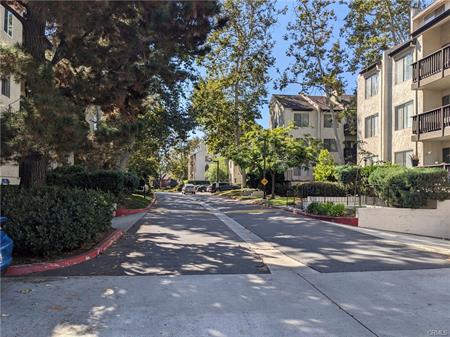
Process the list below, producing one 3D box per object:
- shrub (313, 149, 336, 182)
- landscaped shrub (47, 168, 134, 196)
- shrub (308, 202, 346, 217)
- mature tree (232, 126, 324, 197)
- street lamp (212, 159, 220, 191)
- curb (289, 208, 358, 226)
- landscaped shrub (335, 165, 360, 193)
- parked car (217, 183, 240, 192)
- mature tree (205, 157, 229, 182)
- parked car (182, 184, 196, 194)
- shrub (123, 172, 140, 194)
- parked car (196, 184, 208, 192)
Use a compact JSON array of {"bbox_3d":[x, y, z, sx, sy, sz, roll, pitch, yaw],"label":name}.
[{"bbox_3d":[9.644,-0.145,34.000,2.300,3.700,2.300,0,-2,0],"label":"shrub"},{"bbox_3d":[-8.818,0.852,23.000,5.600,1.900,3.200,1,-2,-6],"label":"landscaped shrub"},{"bbox_3d":[4.629,1.861,16.000,1.100,0.600,1.750,2,-3,-26],"label":"shrub"},{"bbox_3d":[4.391,-0.609,30.500,7.500,6.400,7.000,0,-2,0],"label":"mature tree"},{"bbox_3d":[-1.201,1.156,52.000,1.000,4.700,0.300,1,-3,-17],"label":"street lamp"},{"bbox_3d":[4.348,2.216,17.209,0.524,0.320,7.599,1,-2,-10],"label":"curb"},{"bbox_3d":[6.984,0.656,20.000,1.450,1.750,1.400,-1,-3,30],"label":"landscaped shrub"},{"bbox_3d":[0.000,3.120,57.000,4.700,1.600,1.850,2,-3,-30],"label":"parked car"},{"bbox_3d":[-1.575,0.926,65.000,4.500,6.200,4.500,0,-2,0],"label":"mature tree"},{"bbox_3d":[-5.262,3.113,52.000,1.850,1.550,4.500,1,-2,-14],"label":"parked car"},{"bbox_3d":[-7.996,1.326,30.000,1.600,1.800,1.700,1,-3,-18],"label":"shrub"},{"bbox_3d":[-3.922,3.649,64.000,4.500,1.480,1.800,2,-3,-37],"label":"parked car"}]

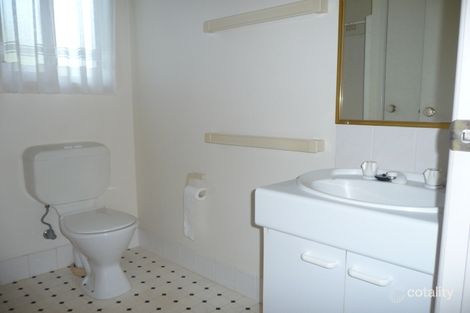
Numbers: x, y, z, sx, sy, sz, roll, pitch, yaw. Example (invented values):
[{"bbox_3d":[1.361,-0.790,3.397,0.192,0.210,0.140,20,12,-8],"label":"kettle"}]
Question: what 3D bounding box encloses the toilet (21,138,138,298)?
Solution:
[{"bbox_3d":[-0.836,0.341,2.112,0.661,0.782,0.462,7,9,44],"label":"toilet"}]

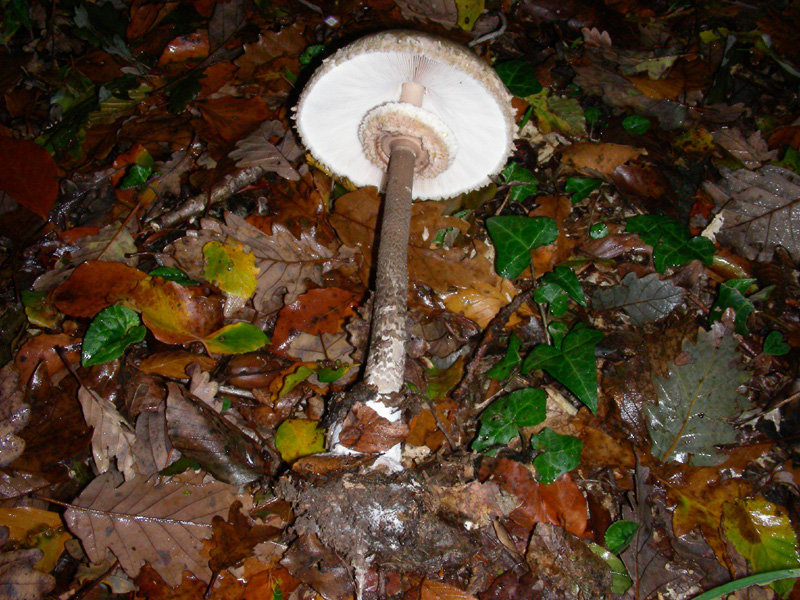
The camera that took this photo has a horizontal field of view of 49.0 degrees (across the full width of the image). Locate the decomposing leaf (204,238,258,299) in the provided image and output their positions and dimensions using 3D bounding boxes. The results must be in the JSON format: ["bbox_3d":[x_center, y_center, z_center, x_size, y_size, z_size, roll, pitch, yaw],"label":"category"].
[{"bbox_3d":[-0.119,-0.022,0.623,0.038,0.009,0.059,-20,57,-13],"label":"decomposing leaf"}]

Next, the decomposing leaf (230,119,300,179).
[{"bbox_3d":[-0.105,-0.117,0.705,0.056,0.017,0.078,-24,50,-22],"label":"decomposing leaf"}]

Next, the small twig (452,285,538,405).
[{"bbox_3d":[0.062,0.026,0.558,0.014,0.016,0.115,23,49,21],"label":"small twig"}]

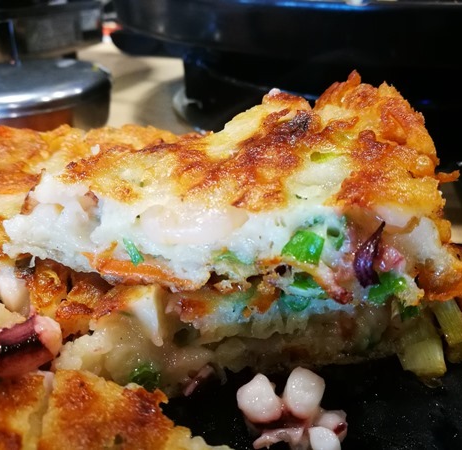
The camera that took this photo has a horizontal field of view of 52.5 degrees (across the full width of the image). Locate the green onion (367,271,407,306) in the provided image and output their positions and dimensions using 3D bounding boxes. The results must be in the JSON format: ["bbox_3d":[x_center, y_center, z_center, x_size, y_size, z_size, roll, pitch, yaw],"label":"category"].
[{"bbox_3d":[0.052,0.021,0.156,0.013,0.011,0.009,0,28,0],"label":"green onion"}]

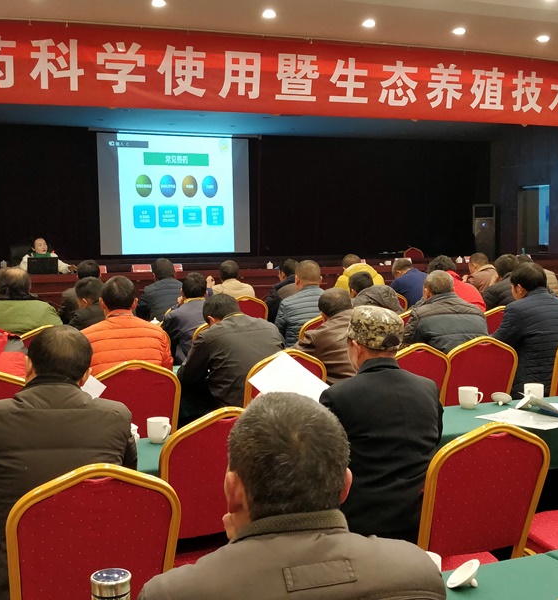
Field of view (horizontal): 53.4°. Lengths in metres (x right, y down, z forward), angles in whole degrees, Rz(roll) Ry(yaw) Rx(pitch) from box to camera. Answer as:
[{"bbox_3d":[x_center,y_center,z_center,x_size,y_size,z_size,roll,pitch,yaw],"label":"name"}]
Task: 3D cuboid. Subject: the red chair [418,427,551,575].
[{"bbox_3d":[0.613,0.819,2.055,0.450,0.940,0.570,-2,7,-13],"label":"red chair"}]

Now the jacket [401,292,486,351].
[{"bbox_3d":[1.029,0.291,3.443,0.540,0.680,0.480,-2,7,-14],"label":"jacket"}]

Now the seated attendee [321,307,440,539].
[{"bbox_3d":[0.305,0.606,2.369,0.510,1.230,0.740,-2,7,-16],"label":"seated attendee"}]

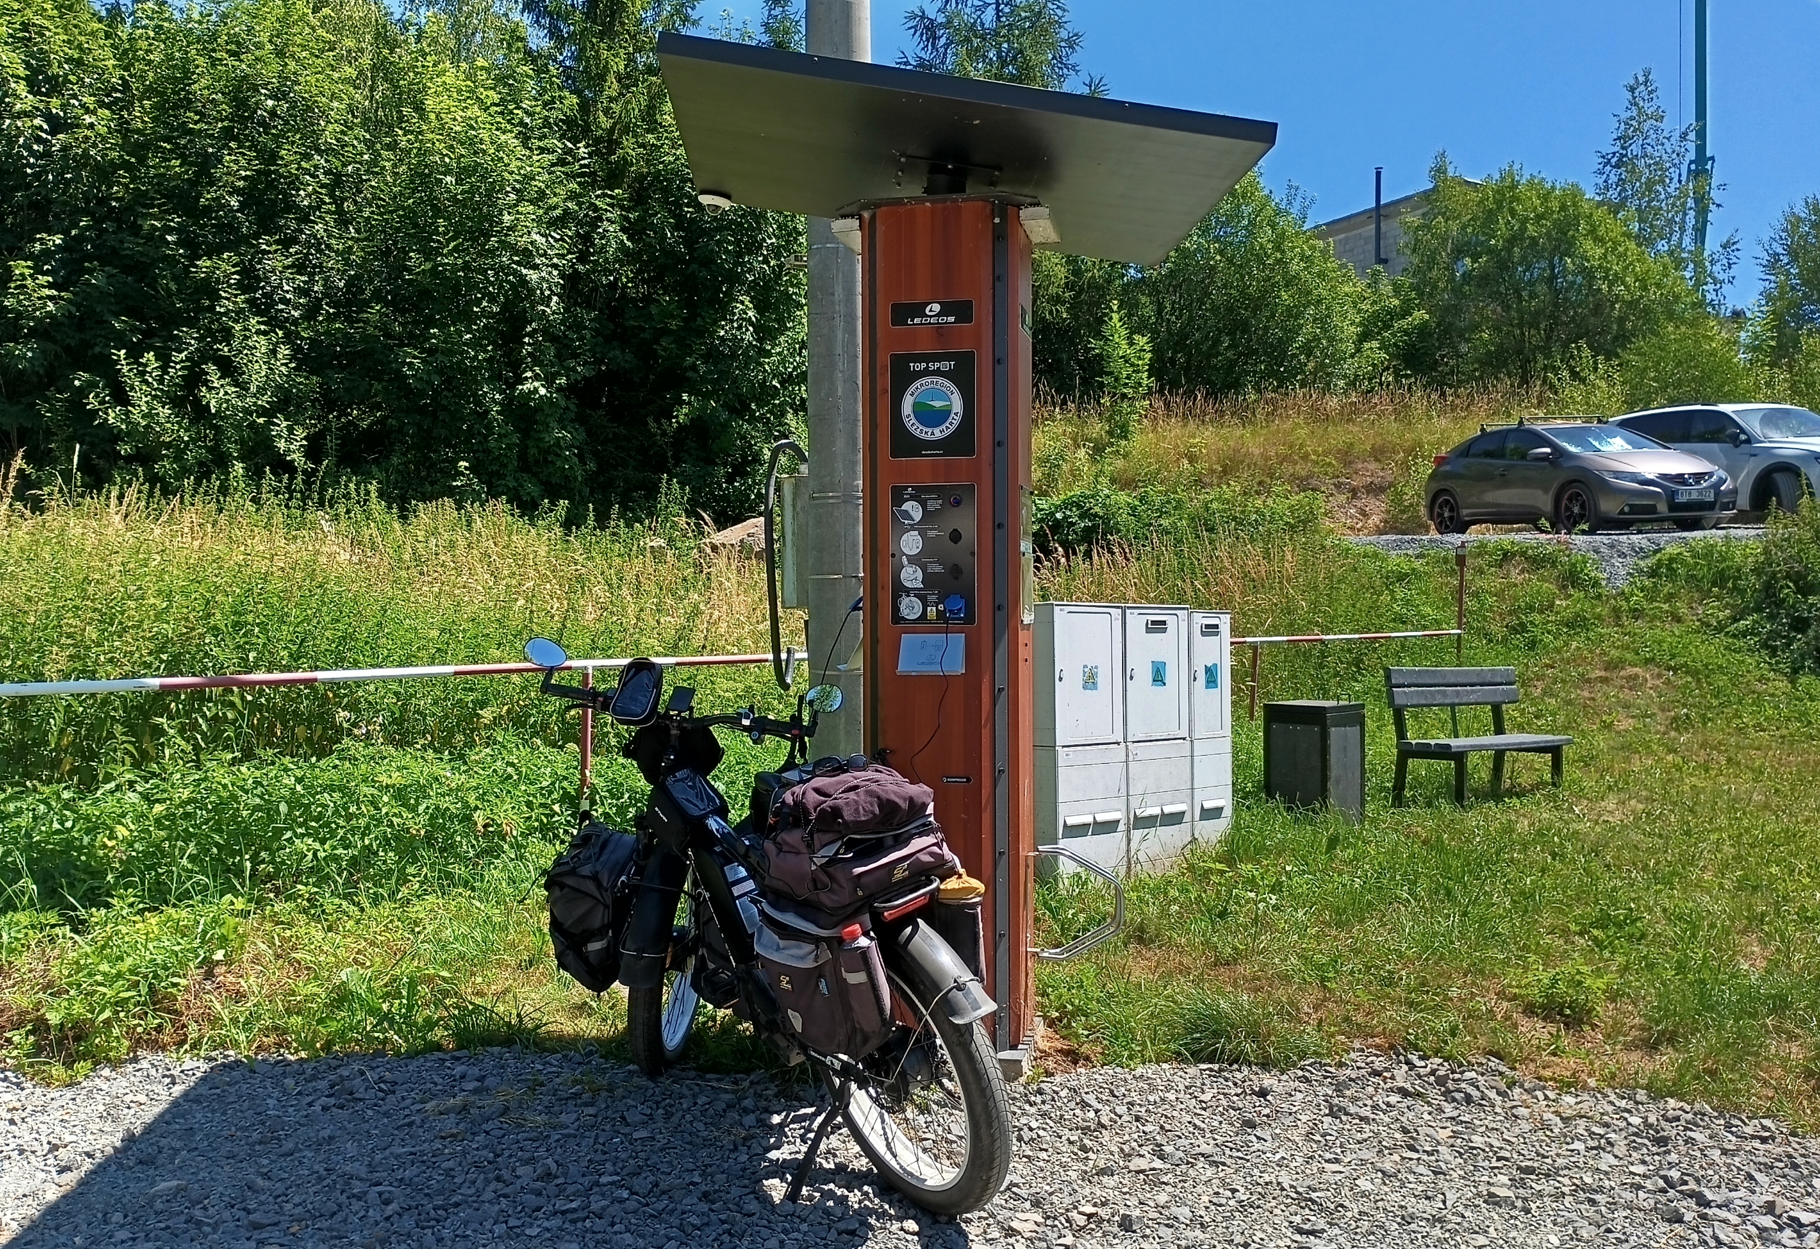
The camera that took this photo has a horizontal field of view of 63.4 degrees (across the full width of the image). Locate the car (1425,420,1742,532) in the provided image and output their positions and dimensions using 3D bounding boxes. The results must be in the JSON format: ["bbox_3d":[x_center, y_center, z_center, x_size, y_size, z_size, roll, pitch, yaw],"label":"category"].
[{"bbox_3d":[8.520,-1.910,19.080,1.790,1.510,4.300,0,2,-15],"label":"car"}]

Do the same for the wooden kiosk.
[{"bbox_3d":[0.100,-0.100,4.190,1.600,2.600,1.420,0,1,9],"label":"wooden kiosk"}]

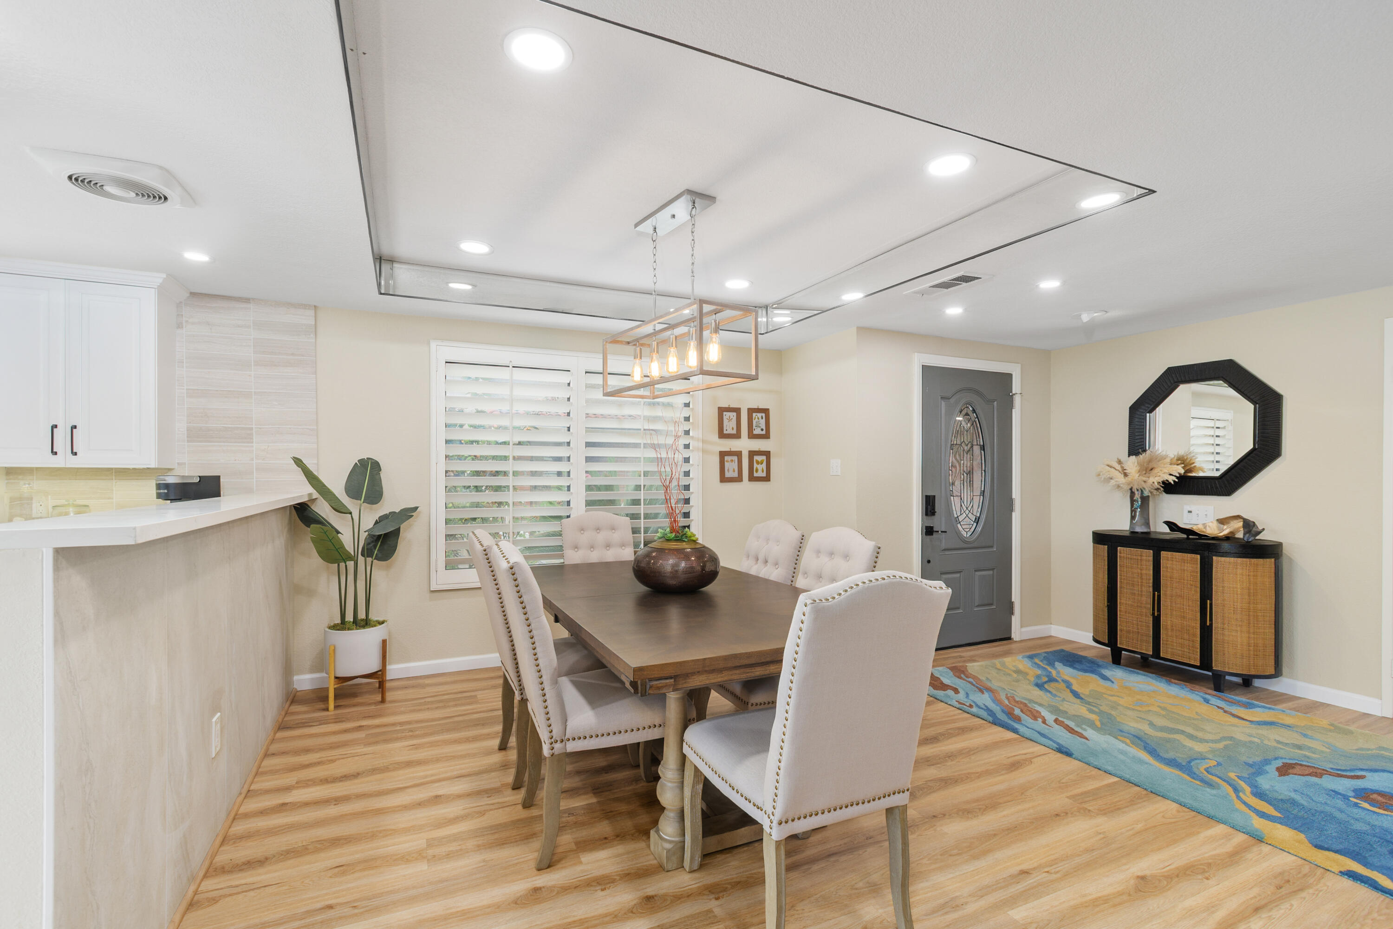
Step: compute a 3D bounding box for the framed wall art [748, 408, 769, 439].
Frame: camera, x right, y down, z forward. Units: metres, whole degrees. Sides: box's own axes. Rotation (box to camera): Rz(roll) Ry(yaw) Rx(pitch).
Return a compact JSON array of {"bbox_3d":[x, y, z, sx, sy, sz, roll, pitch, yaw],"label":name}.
[{"bbox_3d":[0.509,-0.328,5.049,0.207,0.246,0.020,0,-1,-25],"label":"framed wall art"}]

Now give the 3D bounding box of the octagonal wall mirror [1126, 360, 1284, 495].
[{"bbox_3d":[3.255,-0.224,4.009,0.045,0.848,0.854,0,-1,-25],"label":"octagonal wall mirror"}]

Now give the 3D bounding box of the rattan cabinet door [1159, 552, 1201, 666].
[{"bbox_3d":[3.023,0.889,3.862,0.022,0.670,0.225,0,-1,-25],"label":"rattan cabinet door"}]

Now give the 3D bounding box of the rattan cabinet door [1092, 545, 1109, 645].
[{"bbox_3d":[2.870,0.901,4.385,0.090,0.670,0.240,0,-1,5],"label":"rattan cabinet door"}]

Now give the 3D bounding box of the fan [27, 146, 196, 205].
[{"bbox_3d":[-1.976,-0.956,2.123,0.335,0.045,0.335,0,-1,-25],"label":"fan"}]

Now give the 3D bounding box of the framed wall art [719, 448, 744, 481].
[{"bbox_3d":[0.275,0.020,4.935,0.204,0.247,0.020,0,-1,-25],"label":"framed wall art"}]

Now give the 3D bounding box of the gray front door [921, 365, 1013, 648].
[{"bbox_3d":[2.011,0.314,4.613,0.910,2.040,0.045,0,-1,-25],"label":"gray front door"}]

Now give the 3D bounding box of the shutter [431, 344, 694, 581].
[{"bbox_3d":[-0.824,0.014,4.364,1.919,1.604,0.080,0,-1,-25],"label":"shutter"}]

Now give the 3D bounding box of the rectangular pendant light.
[{"bbox_3d":[-0.108,-0.493,2.867,0.289,0.289,0.900,1,-1,-33],"label":"rectangular pendant light"}]

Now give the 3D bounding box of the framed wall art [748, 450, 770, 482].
[{"bbox_3d":[0.514,0.019,4.996,0.207,0.240,0.020,0,-1,-25],"label":"framed wall art"}]

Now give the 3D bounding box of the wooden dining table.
[{"bbox_3d":[-0.127,0.944,2.832,1.065,0.762,2.120,0,-1,-25],"label":"wooden dining table"}]

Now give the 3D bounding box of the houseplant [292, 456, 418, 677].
[{"bbox_3d":[-1.947,0.566,3.542,0.645,1.210,0.520,0,-1,-25],"label":"houseplant"}]

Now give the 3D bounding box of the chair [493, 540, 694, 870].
[{"bbox_3d":[-0.395,0.796,2.268,0.655,1.035,0.485,0,-1,-25],"label":"chair"}]

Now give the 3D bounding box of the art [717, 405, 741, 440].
[{"bbox_3d":[0.265,-0.326,4.935,0.201,0.250,0.020,0,-1,-25],"label":"art"}]

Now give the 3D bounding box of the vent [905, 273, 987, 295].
[{"bbox_3d":[1.339,-0.949,3.323,0.200,0.015,0.410,0,-1,-25],"label":"vent"}]

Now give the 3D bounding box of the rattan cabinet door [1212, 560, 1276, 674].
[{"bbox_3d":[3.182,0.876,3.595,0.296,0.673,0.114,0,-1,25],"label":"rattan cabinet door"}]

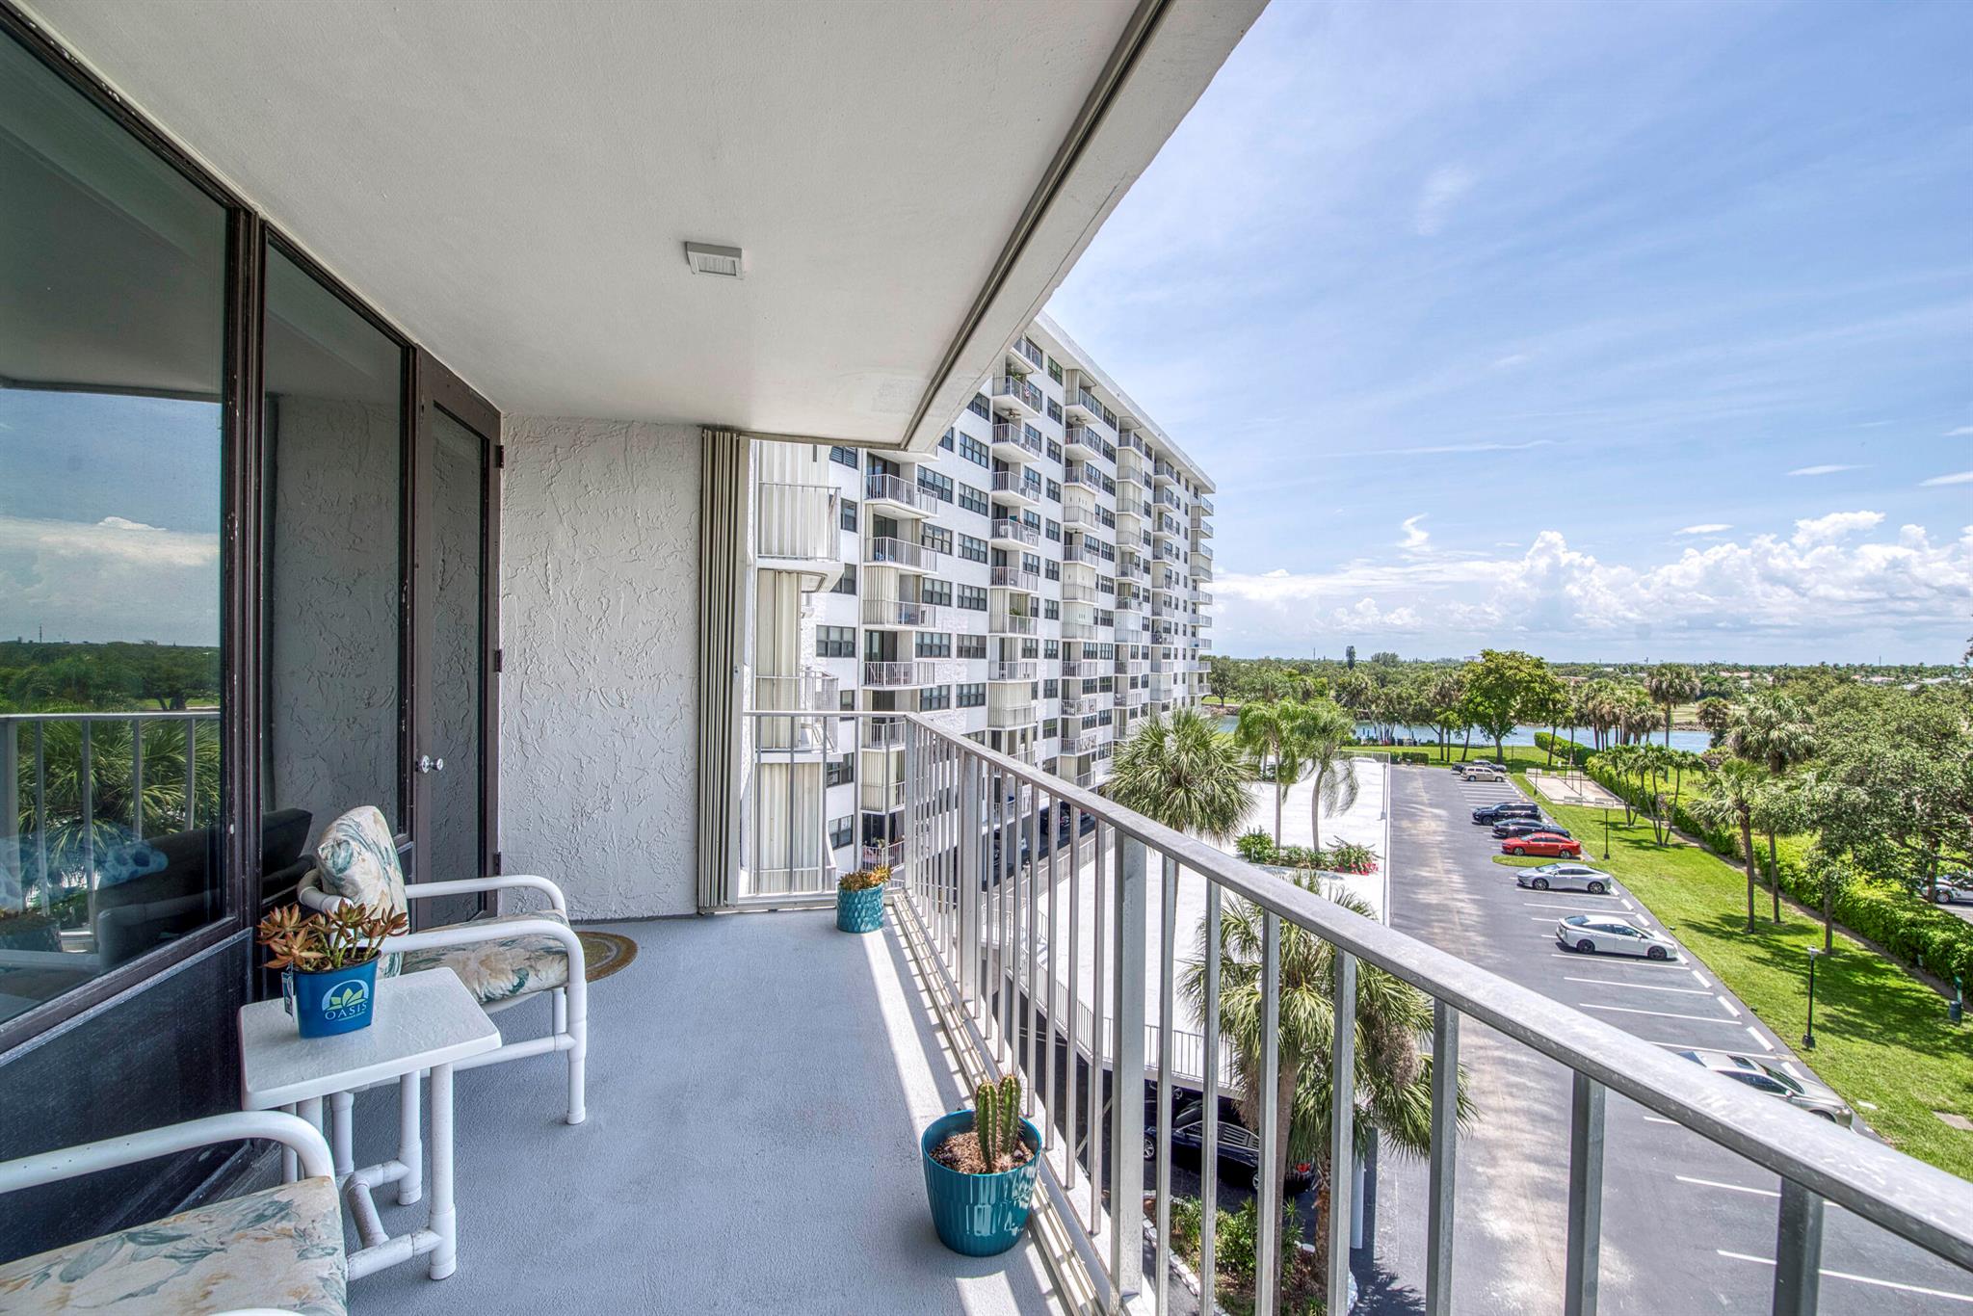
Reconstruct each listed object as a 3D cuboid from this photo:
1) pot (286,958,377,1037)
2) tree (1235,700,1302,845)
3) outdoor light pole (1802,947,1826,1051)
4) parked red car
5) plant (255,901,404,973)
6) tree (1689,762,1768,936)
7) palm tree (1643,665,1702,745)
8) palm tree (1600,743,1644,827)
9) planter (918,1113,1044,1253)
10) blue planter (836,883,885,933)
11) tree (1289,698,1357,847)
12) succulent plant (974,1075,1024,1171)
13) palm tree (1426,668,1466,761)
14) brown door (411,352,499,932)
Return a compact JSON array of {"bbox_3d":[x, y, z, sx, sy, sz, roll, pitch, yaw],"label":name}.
[{"bbox_3d":[-1.517,0.785,1.923,0.160,0.150,0.160,0,0,38],"label":"pot"},{"bbox_3d":[13.900,5.750,40.500,3.300,7.300,3.300,0,0,0],"label":"tree"},{"bbox_3d":[28.350,11.680,28.200,0.420,3.470,0.420,0,0,19],"label":"outdoor light pole"},{"bbox_3d":[37.800,12.740,56.200,4.700,1.440,1.820,0,0,19],"label":"parked red car"},{"bbox_3d":[-1.448,0.618,1.826,0.260,0.145,0.210,0,0,-33],"label":"plant"},{"bbox_3d":[36.900,9.300,40.900,3.200,8.500,3.200,0,0,42],"label":"tree"},{"bbox_3d":[73.400,7.200,88.300,4.700,13.000,4.700,0,0,37],"label":"palm tree"},{"bbox_3d":[51.700,10.330,66.800,2.900,6.800,2.900,0,0,37],"label":"palm tree"},{"bbox_3d":[-0.010,1.257,1.968,0.280,0.207,0.280,0,0,0],"label":"planter"},{"bbox_3d":[-0.629,1.226,4.090,0.235,0.205,0.235,0,0,-13],"label":"blue planter"},{"bbox_3d":[16.300,5.720,39.800,3.350,7.400,3.350,0,0,0],"label":"tree"},{"bbox_3d":[0.028,1.052,1.882,0.110,0.200,0.100,0,0,0],"label":"succulent plant"},{"bbox_3d":[59.600,7.700,106.700,5.200,11.800,5.200,0,0,0],"label":"palm tree"},{"bbox_3d":[-2.315,0.050,3.630,0.050,2.490,0.940,0,0,-13],"label":"brown door"}]

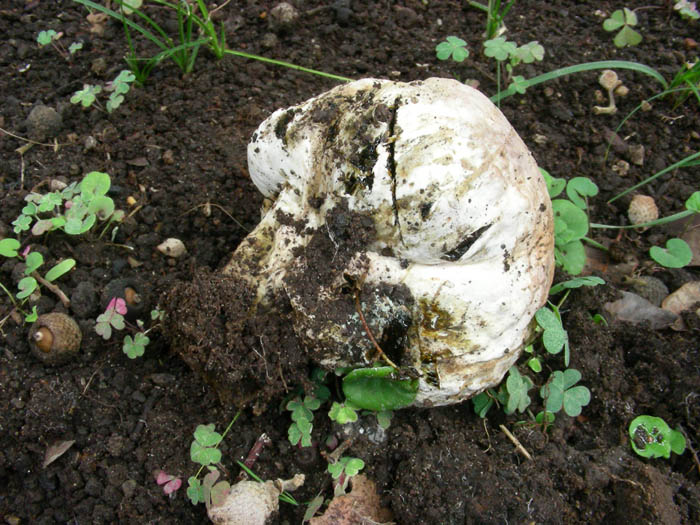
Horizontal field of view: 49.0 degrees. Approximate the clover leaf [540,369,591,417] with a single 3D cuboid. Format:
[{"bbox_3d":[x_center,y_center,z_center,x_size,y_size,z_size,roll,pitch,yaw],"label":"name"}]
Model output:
[{"bbox_3d":[0.089,0.054,0.317,0.020,0.013,0.015,0,55,0],"label":"clover leaf"}]

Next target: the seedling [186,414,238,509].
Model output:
[{"bbox_3d":[-0.050,0.073,0.284,0.018,0.018,0.026,0,49,0],"label":"seedling"}]

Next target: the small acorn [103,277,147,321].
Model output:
[{"bbox_3d":[-0.099,0.015,0.337,0.018,0.017,0.018,0,49,0],"label":"small acorn"}]

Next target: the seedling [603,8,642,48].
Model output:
[{"bbox_3d":[0.186,-0.159,0.523,0.028,0.018,0.022,0,48,0],"label":"seedling"}]

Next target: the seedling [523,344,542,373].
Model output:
[{"bbox_3d":[0.077,0.040,0.323,0.009,0.008,0.009,0,55,0],"label":"seedling"}]

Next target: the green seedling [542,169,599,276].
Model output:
[{"bbox_3d":[0.100,-0.019,0.360,0.025,0.025,0.038,0,49,0],"label":"green seedling"}]

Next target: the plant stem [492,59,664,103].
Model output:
[{"bbox_3d":[0.121,-0.097,0.412,0.097,0.024,0.012,0,55,0],"label":"plant stem"}]

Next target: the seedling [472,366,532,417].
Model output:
[{"bbox_3d":[0.066,0.056,0.335,0.025,0.016,0.016,0,48,0],"label":"seedling"}]

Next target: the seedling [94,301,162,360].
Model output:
[{"bbox_3d":[-0.098,0.029,0.337,0.028,0.012,0.022,0,55,0],"label":"seedling"}]

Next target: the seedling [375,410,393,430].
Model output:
[{"bbox_3d":[0.013,0.061,0.299,0.007,0.005,0.006,0,49,0],"label":"seedling"}]

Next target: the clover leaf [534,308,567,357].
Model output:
[{"bbox_3d":[0.083,0.028,0.316,0.013,0.012,0.015,0,49,0],"label":"clover leaf"}]

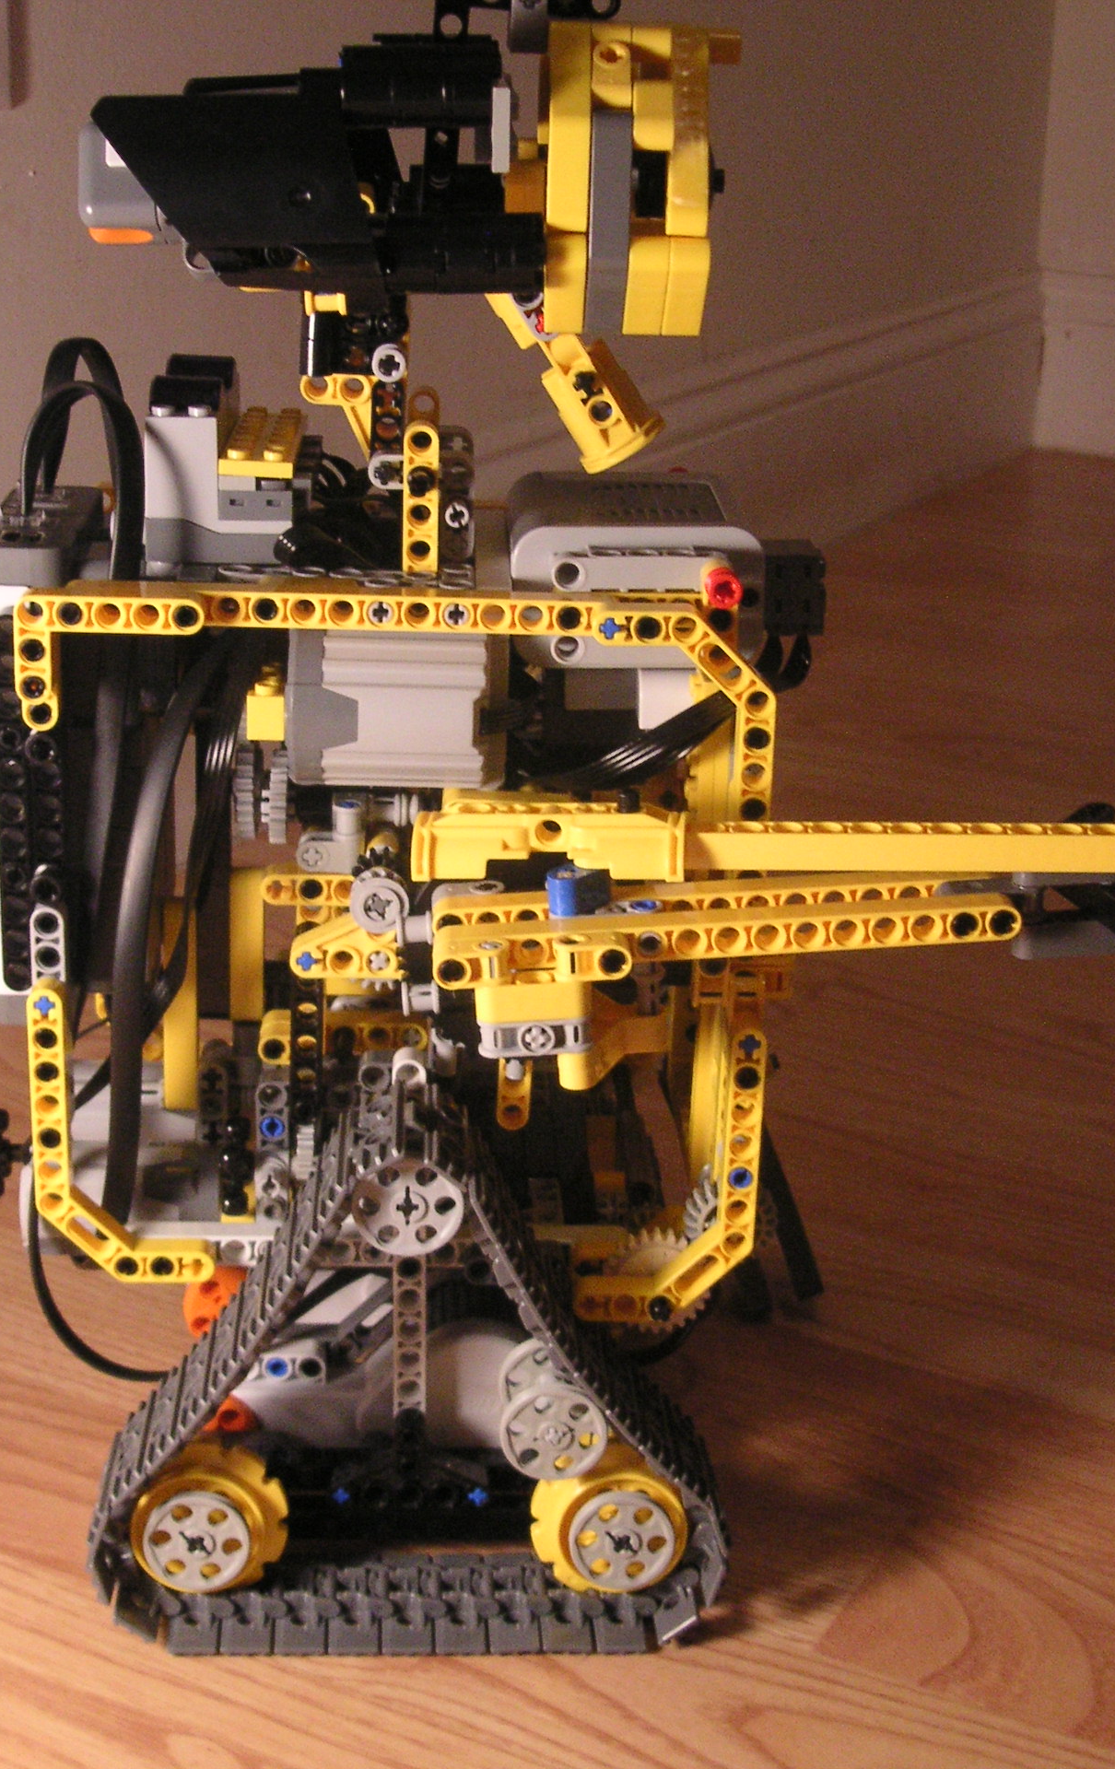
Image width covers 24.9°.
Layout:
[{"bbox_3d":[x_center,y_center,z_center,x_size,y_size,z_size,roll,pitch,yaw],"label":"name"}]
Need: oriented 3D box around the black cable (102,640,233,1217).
[{"bbox_3d":[-0.088,0.010,0.572,0.029,0.140,0.018,1,21,0],"label":"black cable"}]

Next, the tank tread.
[{"bbox_3d":[-0.033,0.110,0.569,0.144,0.126,0.037,1,21,0],"label":"tank tread"}]

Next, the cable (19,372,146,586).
[{"bbox_3d":[-0.105,-0.090,0.558,0.027,0.042,0.026,1,21,0],"label":"cable"}]

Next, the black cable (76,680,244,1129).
[{"bbox_3d":[-0.094,0.004,0.596,0.038,0.105,0.025,1,21,0],"label":"black cable"}]

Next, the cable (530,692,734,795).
[{"bbox_3d":[0.017,-0.033,0.582,0.046,0.022,0.025,1,21,0],"label":"cable"}]

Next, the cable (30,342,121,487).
[{"bbox_3d":[-0.111,-0.108,0.586,0.021,0.038,0.018,1,21,0],"label":"cable"}]

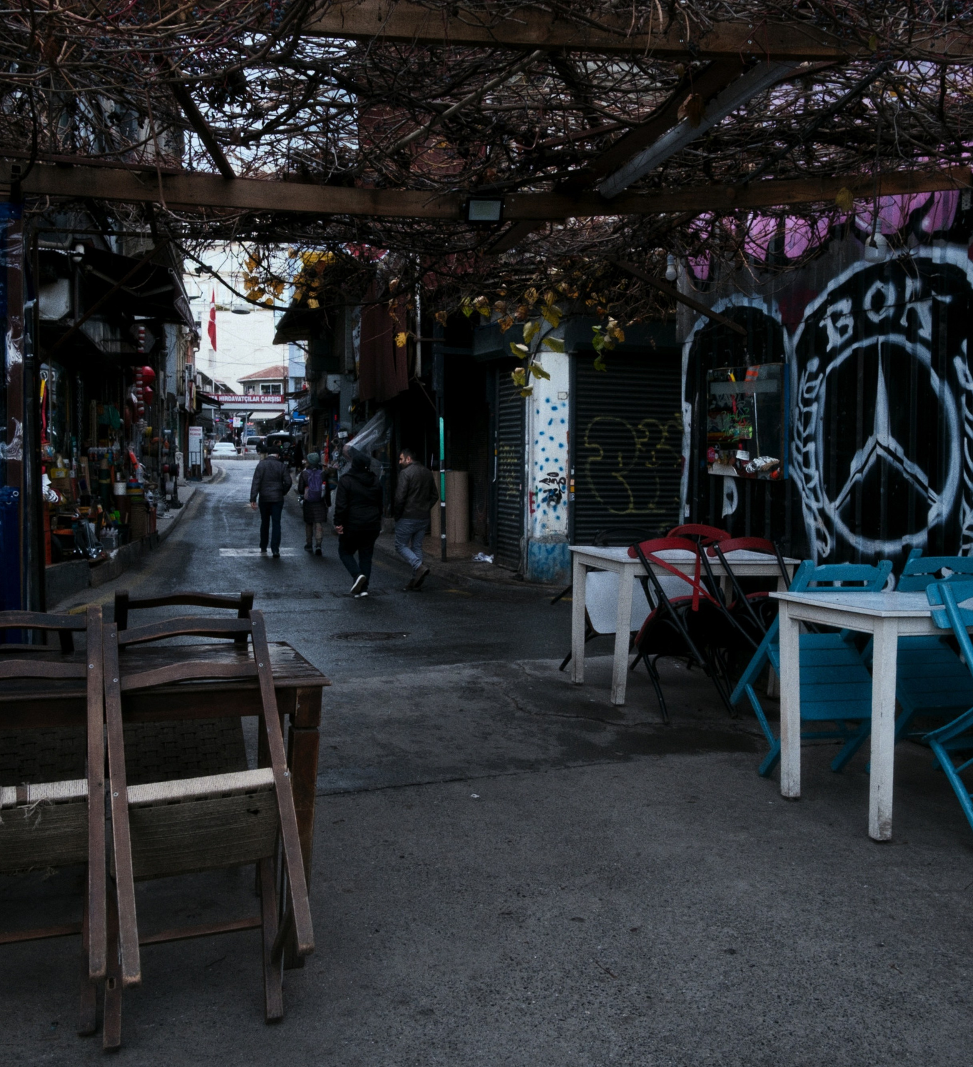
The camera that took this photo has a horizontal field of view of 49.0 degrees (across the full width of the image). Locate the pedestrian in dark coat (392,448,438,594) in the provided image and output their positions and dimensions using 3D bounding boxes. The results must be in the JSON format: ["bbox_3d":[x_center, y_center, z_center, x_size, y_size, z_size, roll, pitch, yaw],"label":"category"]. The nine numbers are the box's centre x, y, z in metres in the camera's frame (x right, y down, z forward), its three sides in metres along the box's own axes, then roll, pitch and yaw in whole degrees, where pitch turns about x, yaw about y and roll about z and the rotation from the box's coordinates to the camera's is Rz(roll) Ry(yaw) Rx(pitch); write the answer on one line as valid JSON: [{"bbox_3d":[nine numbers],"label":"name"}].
[{"bbox_3d":[-0.863,-0.159,12.700,0.520,1.700,0.500,-1,3,-27],"label":"pedestrian in dark coat"}]

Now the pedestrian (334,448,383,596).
[{"bbox_3d":[-1.465,-0.104,12.200,0.540,1.690,0.500,0,2,-13],"label":"pedestrian"}]

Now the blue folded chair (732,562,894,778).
[{"bbox_3d":[1.338,0.546,4.194,0.424,0.828,0.455,0,46,-17],"label":"blue folded chair"}]

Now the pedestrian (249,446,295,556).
[{"bbox_3d":[-3.386,-0.508,16.800,0.640,1.730,0.420,0,2,-10],"label":"pedestrian"}]

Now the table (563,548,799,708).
[{"bbox_3d":[1.073,0.497,5.958,1.075,0.758,0.665,0,3,-17],"label":"table"}]

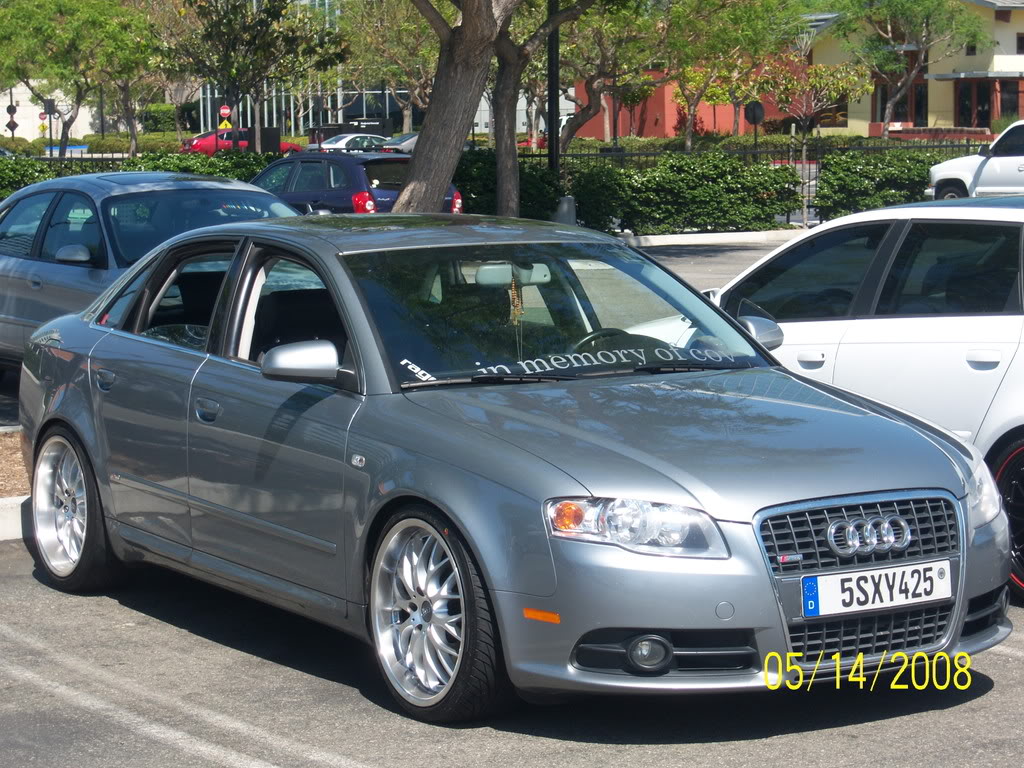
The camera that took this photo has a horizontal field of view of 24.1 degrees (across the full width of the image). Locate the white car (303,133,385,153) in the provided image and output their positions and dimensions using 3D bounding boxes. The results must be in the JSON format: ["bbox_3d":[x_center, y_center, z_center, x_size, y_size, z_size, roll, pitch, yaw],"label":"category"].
[{"bbox_3d":[-5.548,-8.869,92.000,4.600,1.450,1.770,-2,6,-20],"label":"white car"}]

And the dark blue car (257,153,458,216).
[{"bbox_3d":[-2.460,-2.490,33.050,1.705,1.470,4.330,-4,7,-33],"label":"dark blue car"}]

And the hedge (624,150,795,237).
[{"bbox_3d":[3.264,-3.148,39.800,2.750,1.380,1.200,-3,6,-22],"label":"hedge"}]

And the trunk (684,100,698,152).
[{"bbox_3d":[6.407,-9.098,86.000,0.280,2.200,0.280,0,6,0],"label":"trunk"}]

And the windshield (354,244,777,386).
[{"bbox_3d":[0.128,-0.224,7.692,1.410,0.112,0.858,-3,37,-32],"label":"windshield"}]

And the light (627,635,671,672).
[{"bbox_3d":[0.358,0.702,6.240,0.108,0.100,0.065,-3,6,-32],"label":"light"}]

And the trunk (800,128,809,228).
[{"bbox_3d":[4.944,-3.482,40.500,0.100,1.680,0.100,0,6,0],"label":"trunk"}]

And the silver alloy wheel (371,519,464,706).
[{"bbox_3d":[-0.177,0.630,6.720,0.210,0.525,0.525,-4,6,-32],"label":"silver alloy wheel"}]

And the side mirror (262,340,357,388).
[{"bbox_3d":[-0.610,-0.063,7.180,0.250,0.145,0.140,-4,6,-32],"label":"side mirror"}]

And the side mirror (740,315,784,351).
[{"bbox_3d":[0.818,-0.161,8.118,0.250,0.145,0.140,-4,6,-32],"label":"side mirror"}]

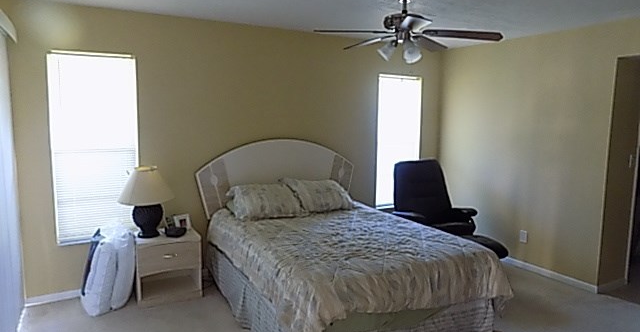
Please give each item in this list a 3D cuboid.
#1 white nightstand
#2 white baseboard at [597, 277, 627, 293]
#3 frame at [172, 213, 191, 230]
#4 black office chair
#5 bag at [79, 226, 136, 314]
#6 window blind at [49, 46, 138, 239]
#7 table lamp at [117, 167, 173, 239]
[{"bbox_3d":[-1.341,0.872,3.731,0.510,0.525,0.390,-3,8,-29],"label":"white nightstand"},{"bbox_3d":[2.779,1.125,4.033,0.540,0.085,0.016,-3,8,-29],"label":"white baseboard"},{"bbox_3d":[-1.257,0.518,3.873,0.135,0.140,0.030,-5,-4,-42],"label":"frame"},{"bbox_3d":[1.329,0.552,4.452,0.820,1.080,1.200,-3,8,-29],"label":"black office chair"},{"bbox_3d":[-1.752,0.828,3.504,0.400,0.650,0.320,-4,9,-39],"label":"bag"},{"bbox_3d":[-1.898,-0.142,3.627,0.648,1.590,0.050,-3,8,-29],"label":"window blind"},{"bbox_3d":[-1.465,0.306,3.613,0.440,0.625,0.440,-3,8,-29],"label":"table lamp"}]

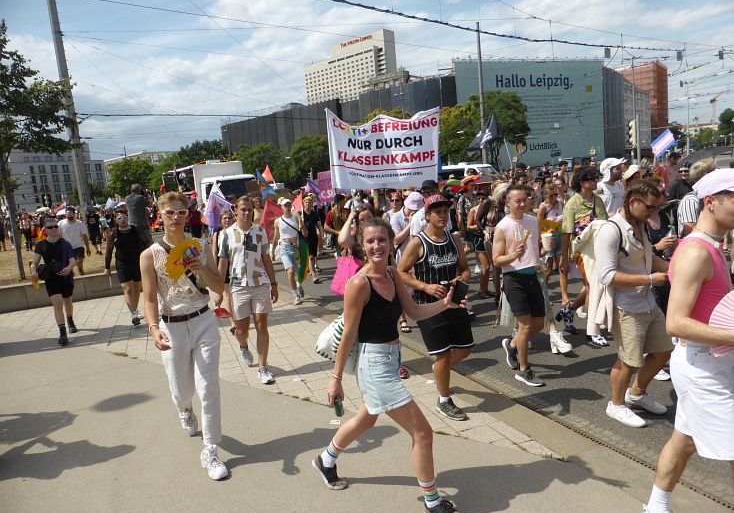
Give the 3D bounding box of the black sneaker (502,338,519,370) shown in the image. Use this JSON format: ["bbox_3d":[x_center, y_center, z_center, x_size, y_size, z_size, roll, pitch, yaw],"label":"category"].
[{"bbox_3d":[1.355,0.896,4.725,0.107,0.290,0.115,-9,-17,-26],"label":"black sneaker"}]

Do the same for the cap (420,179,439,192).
[{"bbox_3d":[0.786,-0.893,6.400,0.190,0.140,0.260,-7,9,-12],"label":"cap"}]

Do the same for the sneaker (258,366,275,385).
[{"bbox_3d":[-1.010,1.200,5.092,0.110,0.120,0.290,-9,8,-28],"label":"sneaker"}]

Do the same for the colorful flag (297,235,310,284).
[{"bbox_3d":[-1.054,0.050,8.450,0.240,0.800,0.180,-6,8,-6],"label":"colorful flag"}]

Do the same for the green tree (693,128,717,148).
[{"bbox_3d":[63.337,-19.745,95.538,5.000,8.700,5.000,-5,7,0],"label":"green tree"}]

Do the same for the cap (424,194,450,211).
[{"bbox_3d":[0.554,-0.412,3.920,0.190,0.130,0.260,-8,9,-25],"label":"cap"}]

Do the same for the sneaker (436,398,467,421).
[{"bbox_3d":[0.658,1.199,3.989,0.110,0.120,0.290,-10,9,-35],"label":"sneaker"}]

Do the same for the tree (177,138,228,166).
[{"bbox_3d":[-31.734,-16.239,100.927,10.200,13.660,9.500,-7,8,-17],"label":"tree"}]

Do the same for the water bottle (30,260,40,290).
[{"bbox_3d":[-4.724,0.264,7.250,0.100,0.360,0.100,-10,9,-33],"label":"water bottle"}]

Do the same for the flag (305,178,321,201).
[{"bbox_3d":[-1.285,-1.556,12.000,0.420,0.520,0.120,-5,7,-3],"label":"flag"}]

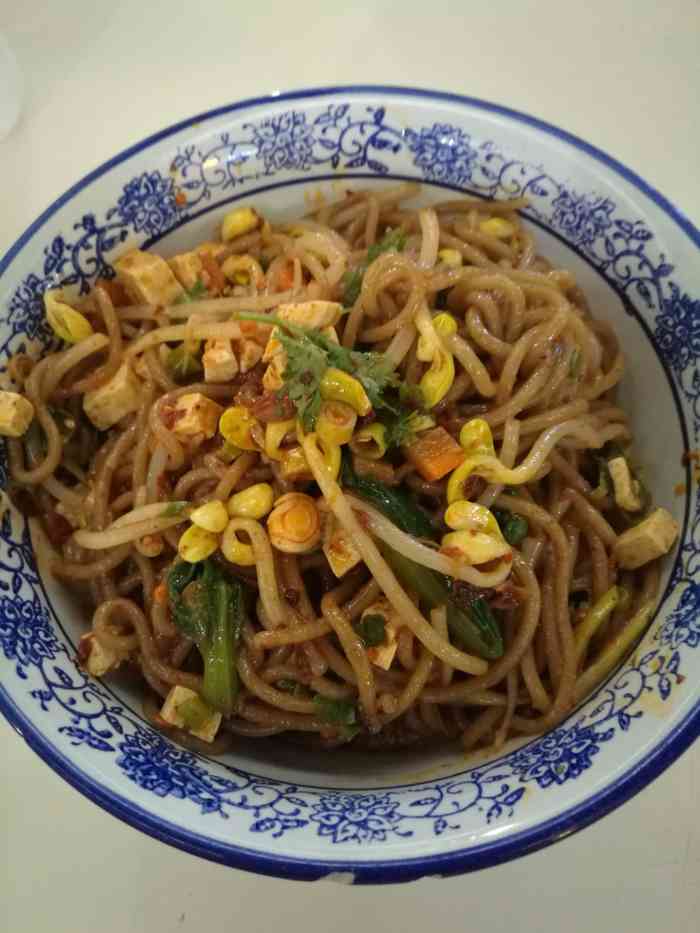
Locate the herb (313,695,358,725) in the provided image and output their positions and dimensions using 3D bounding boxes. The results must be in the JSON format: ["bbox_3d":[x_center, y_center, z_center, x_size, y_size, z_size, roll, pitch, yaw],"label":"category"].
[{"bbox_3d":[-0.004,0.062,0.186,0.012,0.006,0.009,7,67,4],"label":"herb"}]

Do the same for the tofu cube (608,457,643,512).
[{"bbox_3d":[0.077,0.005,0.203,0.007,0.008,0.013,-7,67,-3],"label":"tofu cube"}]

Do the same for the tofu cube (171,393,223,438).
[{"bbox_3d":[-0.043,-0.014,0.202,0.011,0.010,0.010,22,69,9],"label":"tofu cube"}]

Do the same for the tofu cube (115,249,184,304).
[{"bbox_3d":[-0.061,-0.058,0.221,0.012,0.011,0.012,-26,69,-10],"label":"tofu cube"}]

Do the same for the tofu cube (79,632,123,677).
[{"bbox_3d":[-0.070,0.053,0.205,0.009,0.009,0.010,-43,73,-15],"label":"tofu cube"}]

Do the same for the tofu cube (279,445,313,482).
[{"bbox_3d":[-0.015,-0.001,0.201,0.009,0.008,0.009,-8,68,-2],"label":"tofu cube"}]

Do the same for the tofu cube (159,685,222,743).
[{"bbox_3d":[-0.043,0.068,0.198,0.015,0.009,0.009,24,70,11],"label":"tofu cube"}]

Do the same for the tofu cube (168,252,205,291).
[{"bbox_3d":[-0.055,-0.065,0.243,0.011,0.010,0.011,-20,68,-7],"label":"tofu cube"}]

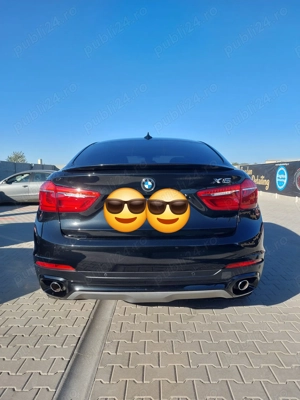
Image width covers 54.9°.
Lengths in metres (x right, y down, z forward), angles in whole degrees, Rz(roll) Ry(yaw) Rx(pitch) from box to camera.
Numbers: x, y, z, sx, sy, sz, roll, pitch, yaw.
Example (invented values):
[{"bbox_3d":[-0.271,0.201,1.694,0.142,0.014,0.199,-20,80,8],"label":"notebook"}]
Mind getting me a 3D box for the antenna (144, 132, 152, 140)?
[{"bbox_3d":[-0.023,-0.760,3.516,0.085,0.085,0.170,-1,5,0],"label":"antenna"}]

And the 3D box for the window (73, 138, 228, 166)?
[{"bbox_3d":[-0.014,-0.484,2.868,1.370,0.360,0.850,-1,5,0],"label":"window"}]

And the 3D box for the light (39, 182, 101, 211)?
[{"bbox_3d":[-0.653,-0.028,2.324,0.550,0.240,0.270,0,5,10],"label":"light"}]

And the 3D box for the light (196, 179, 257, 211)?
[{"bbox_3d":[0.627,-0.040,2.329,0.550,0.240,0.270,-1,5,-10],"label":"light"}]

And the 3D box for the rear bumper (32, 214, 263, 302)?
[{"bbox_3d":[-0.005,0.416,2.407,1.920,0.640,0.540,-1,5,0],"label":"rear bumper"}]

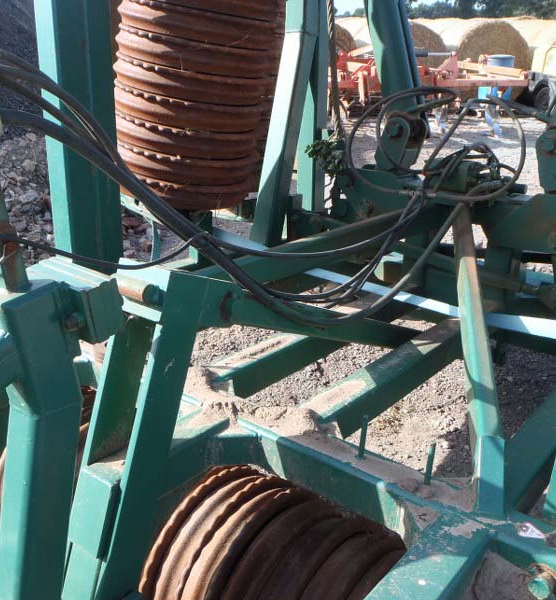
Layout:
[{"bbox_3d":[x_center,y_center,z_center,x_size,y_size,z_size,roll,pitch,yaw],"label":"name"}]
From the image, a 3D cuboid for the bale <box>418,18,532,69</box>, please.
[{"bbox_3d":[3.832,-4.471,12.155,1.380,1.380,1.220,-1,24,-4],"label":"bale"}]

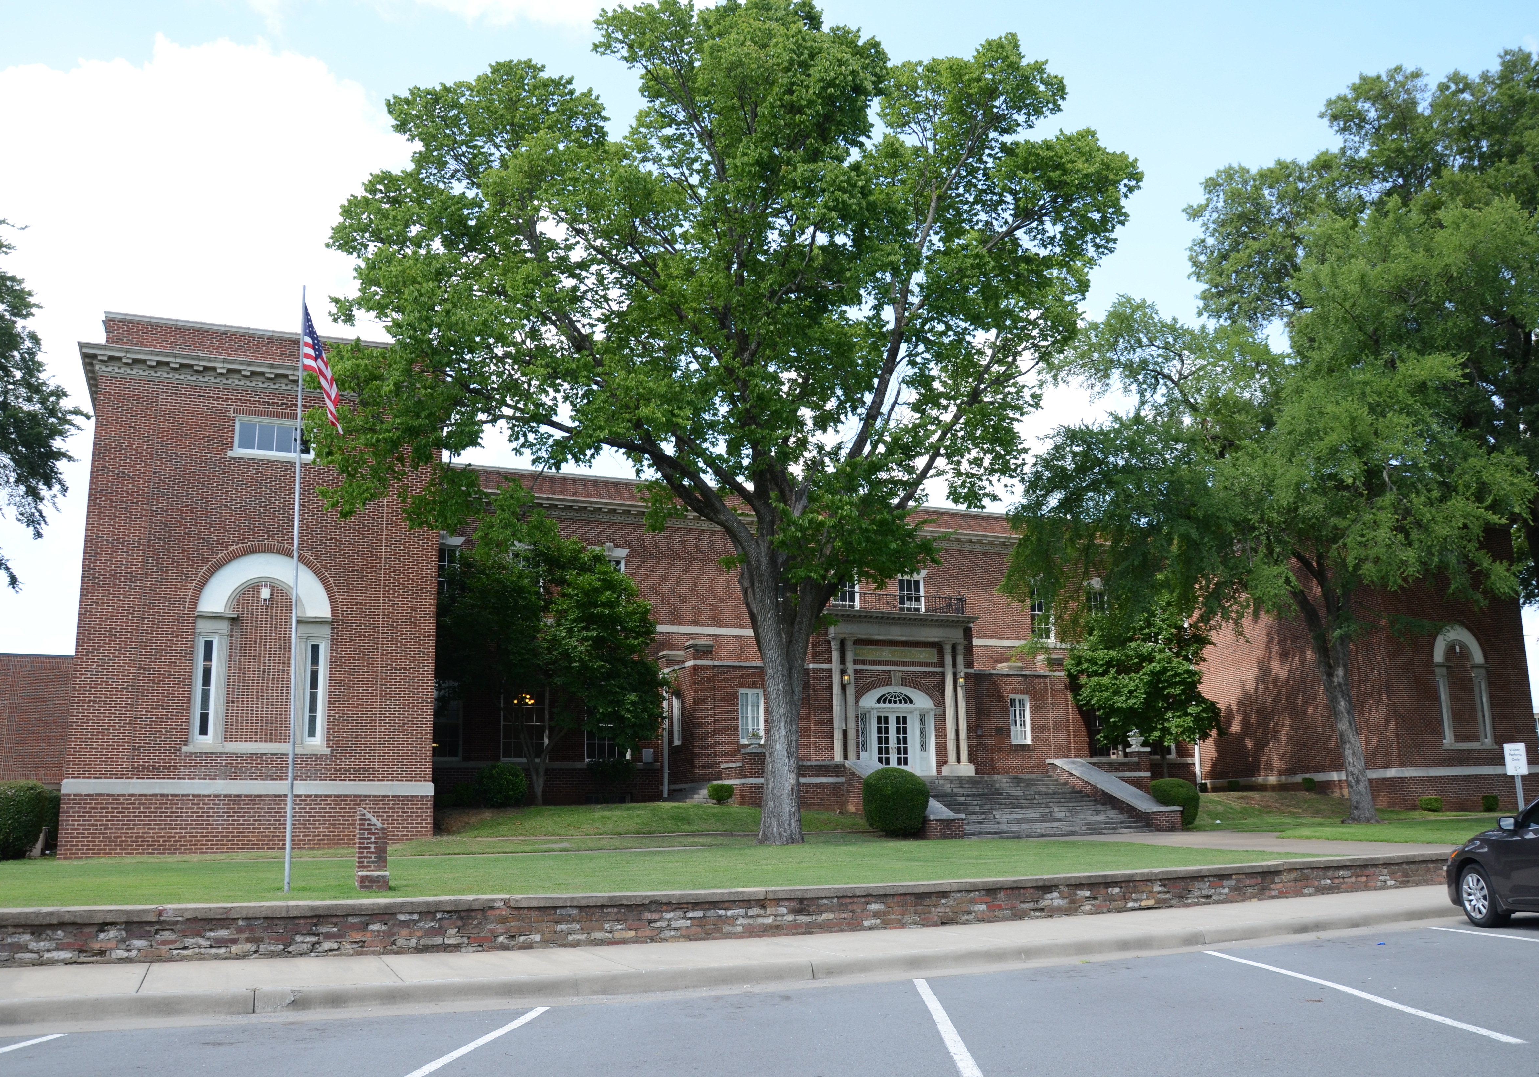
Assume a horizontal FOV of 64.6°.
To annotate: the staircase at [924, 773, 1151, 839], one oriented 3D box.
[{"bbox_3d":[6.823,7.429,34.109,6.150,1.630,4.400,4,-13,-24],"label":"staircase"}]

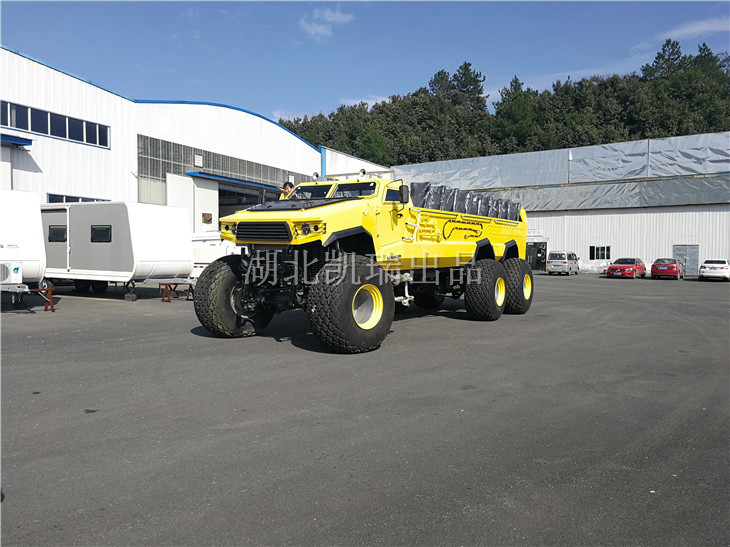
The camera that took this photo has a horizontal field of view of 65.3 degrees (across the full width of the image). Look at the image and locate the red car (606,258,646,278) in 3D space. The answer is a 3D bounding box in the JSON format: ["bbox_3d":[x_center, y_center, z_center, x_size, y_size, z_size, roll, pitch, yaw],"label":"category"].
[{"bbox_3d":[19.523,-0.401,42.300,1.800,1.460,4.400,2,3,35],"label":"red car"}]

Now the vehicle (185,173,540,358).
[{"bbox_3d":[0.907,-0.429,13.574,3.338,3.250,9.618,1,2,36],"label":"vehicle"}]

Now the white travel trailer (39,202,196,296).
[{"bbox_3d":[-9.254,-0.751,19.544,8.200,2.900,2.350,1,3,28],"label":"white travel trailer"}]

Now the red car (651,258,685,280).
[{"bbox_3d":[22.494,-0.363,42.200,1.780,1.470,4.550,2,3,35],"label":"red car"}]

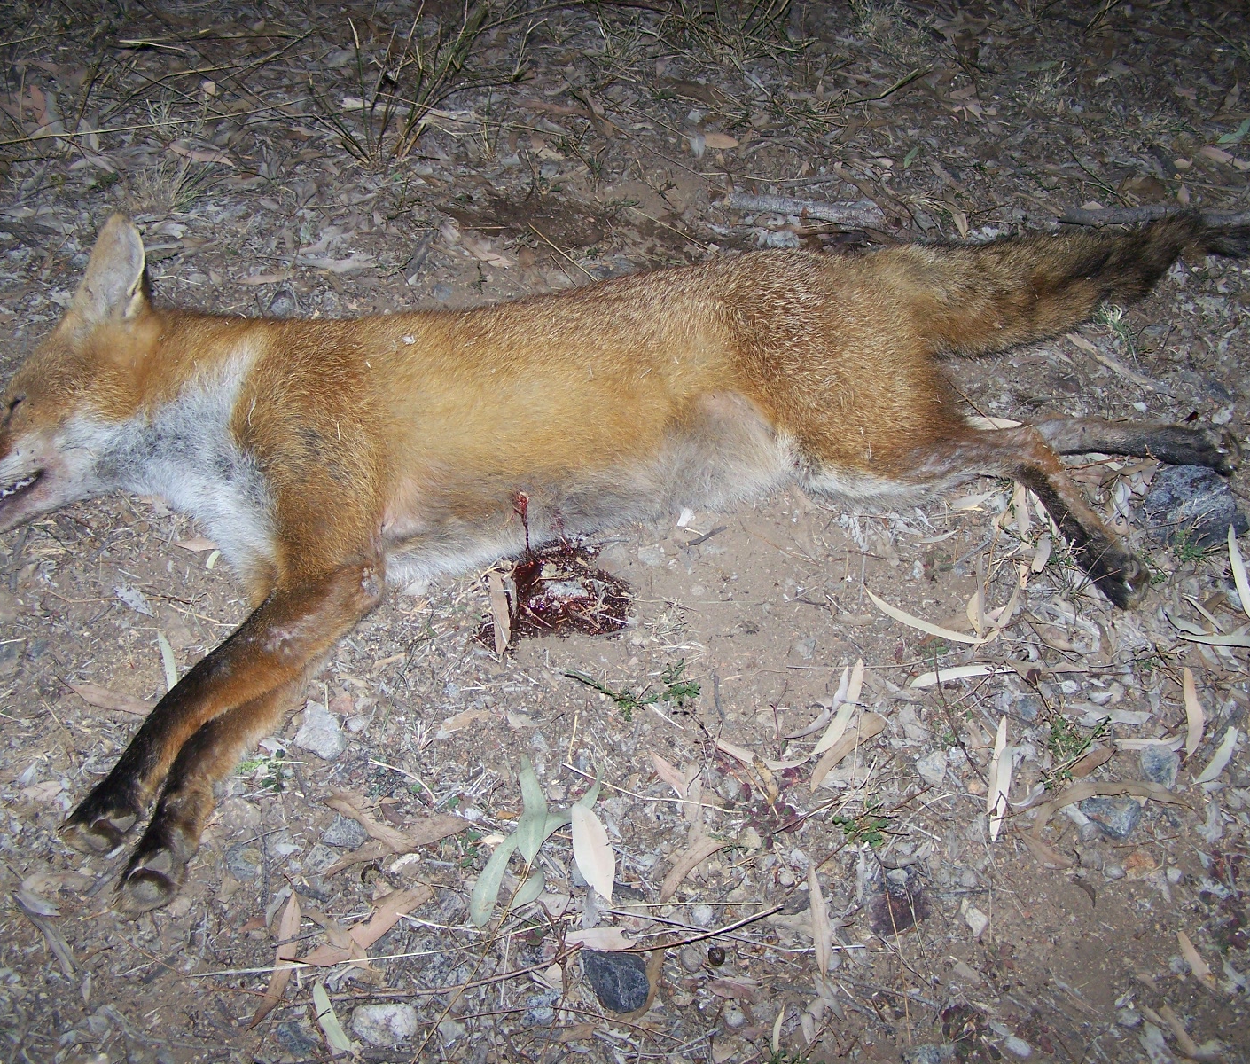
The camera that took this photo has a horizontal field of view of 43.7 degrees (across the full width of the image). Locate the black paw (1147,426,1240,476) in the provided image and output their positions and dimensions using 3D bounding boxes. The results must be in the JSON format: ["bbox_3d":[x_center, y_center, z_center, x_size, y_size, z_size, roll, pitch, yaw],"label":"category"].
[{"bbox_3d":[0.402,-0.058,1.101,0.061,0.031,0.035,6,54,4],"label":"black paw"}]

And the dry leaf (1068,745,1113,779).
[{"bbox_3d":[0.299,0.147,0.996,0.037,0.007,0.012,-27,55,-21],"label":"dry leaf"}]

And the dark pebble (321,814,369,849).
[{"bbox_3d":[-0.171,0.183,0.949,0.028,0.015,0.019,0,54,0],"label":"dark pebble"}]

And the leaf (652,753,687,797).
[{"bbox_3d":[0.030,0.158,1.022,0.011,0.010,0.043,-30,55,-24],"label":"leaf"}]

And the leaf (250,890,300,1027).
[{"bbox_3d":[-0.206,0.255,0.935,0.014,0.013,0.089,6,49,5],"label":"leaf"}]

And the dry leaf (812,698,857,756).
[{"bbox_3d":[0.145,0.129,1.047,0.013,0.010,0.062,23,53,19],"label":"dry leaf"}]

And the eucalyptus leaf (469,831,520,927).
[{"bbox_3d":[-0.079,0.205,0.945,0.016,0.009,0.076,14,51,11],"label":"eucalyptus leaf"}]

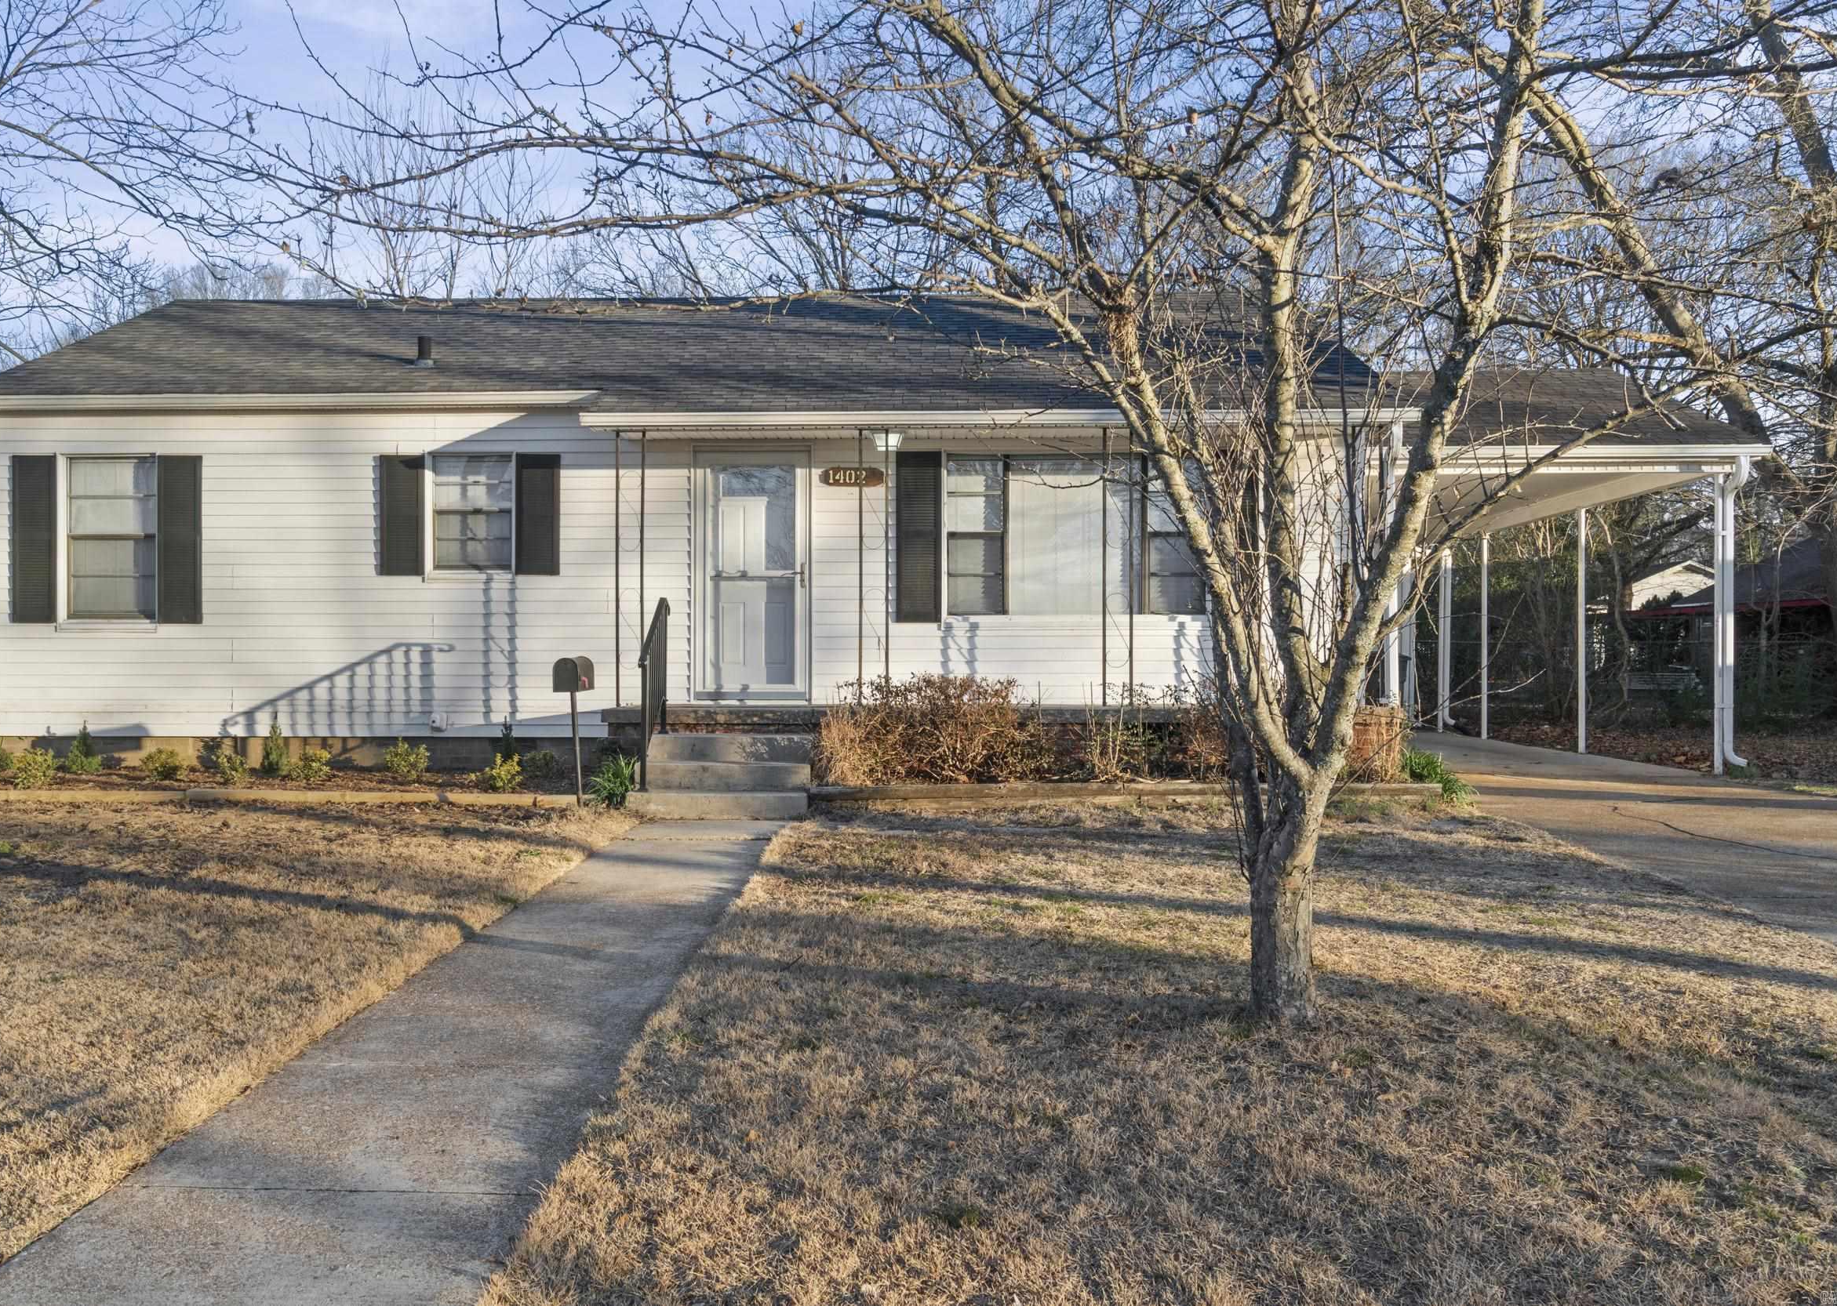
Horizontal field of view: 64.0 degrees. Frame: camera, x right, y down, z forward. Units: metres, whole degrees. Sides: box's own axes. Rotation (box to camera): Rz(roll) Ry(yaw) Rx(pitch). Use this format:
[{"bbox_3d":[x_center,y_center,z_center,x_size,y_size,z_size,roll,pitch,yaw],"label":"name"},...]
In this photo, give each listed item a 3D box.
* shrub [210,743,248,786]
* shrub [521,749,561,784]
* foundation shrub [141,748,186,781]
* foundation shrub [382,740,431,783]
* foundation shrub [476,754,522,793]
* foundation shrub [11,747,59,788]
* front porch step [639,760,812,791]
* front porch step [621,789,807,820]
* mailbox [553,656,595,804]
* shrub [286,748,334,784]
[{"bbox_3d":[-5.180,0.835,11.050,0.288,0.334,0.268,0,0,2],"label":"shrub"},{"bbox_3d":[-2.863,0.866,11.150,0.302,0.267,0.281,0,0,2],"label":"shrub"},{"bbox_3d":[-5.900,0.875,11.500,0.359,0.264,0.334,0,0,2],"label":"foundation shrub"},{"bbox_3d":[-3.984,0.841,11.450,0.370,0.322,0.344,0,0,2],"label":"foundation shrub"},{"bbox_3d":[-2.992,0.865,10.500,0.328,0.285,0.305,0,0,2],"label":"foundation shrub"},{"bbox_3d":[-6.516,0.848,10.850,0.362,0.317,0.336,0,0,2],"label":"foundation shrub"},{"bbox_3d":[-1.354,0.867,10.390,1.210,0.185,0.300,0,0,2],"label":"front porch step"},{"bbox_3d":[-1.357,1.043,10.120,1.220,0.180,0.300,0,0,2],"label":"front porch step"},{"bbox_3d":[-2.262,0.515,9.700,0.180,0.985,0.470,0,0,2],"label":"mailbox"},{"bbox_3d":[-4.617,0.860,11.150,0.372,0.279,0.346,0,0,2],"label":"shrub"}]

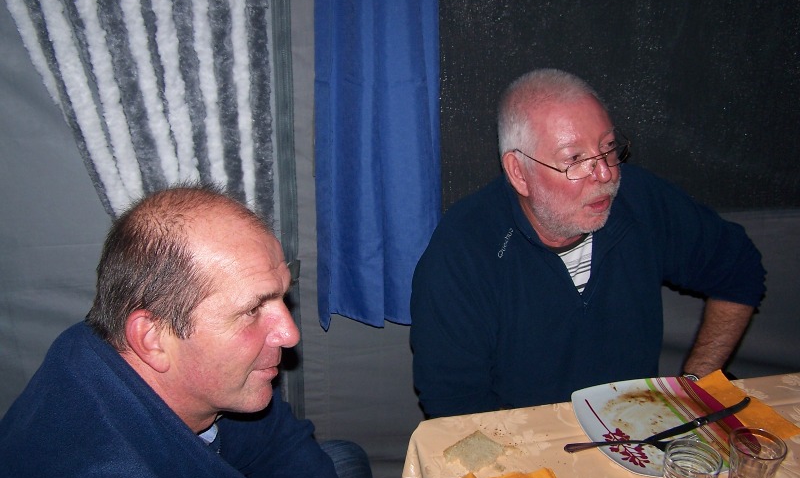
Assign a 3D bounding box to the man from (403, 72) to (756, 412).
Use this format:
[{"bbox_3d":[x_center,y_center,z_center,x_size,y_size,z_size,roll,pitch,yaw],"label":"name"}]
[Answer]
[{"bbox_3d":[0.307,0.331,1.449,0.620,1.200,0.720,-4,23,-17],"label":"man"}]

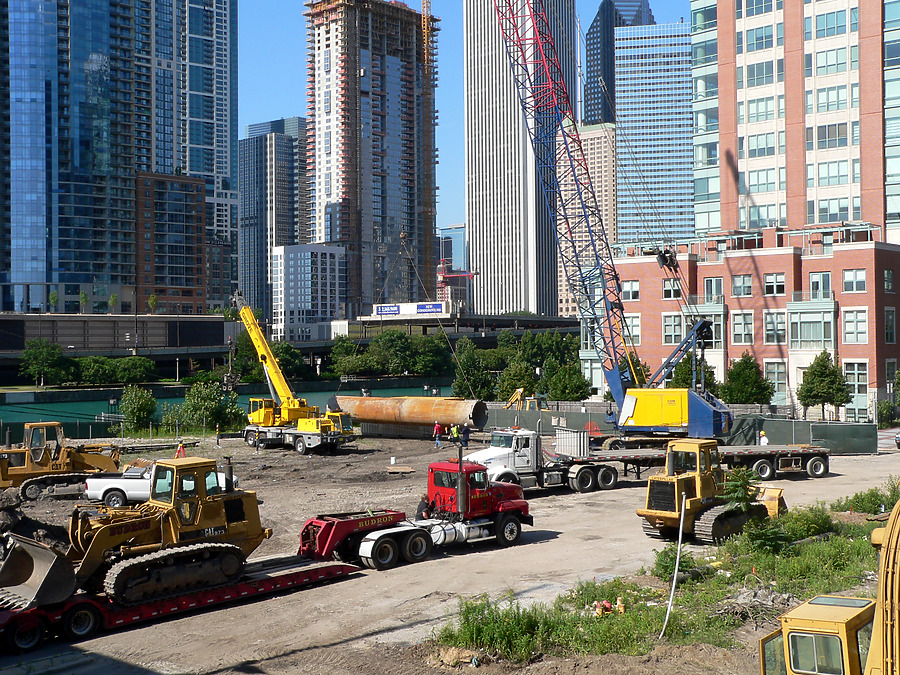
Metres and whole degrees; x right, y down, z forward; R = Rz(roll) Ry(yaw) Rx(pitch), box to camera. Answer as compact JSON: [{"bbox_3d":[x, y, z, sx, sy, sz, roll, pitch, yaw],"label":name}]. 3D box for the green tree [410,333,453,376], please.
[{"bbox_3d":[-4.285,3.996,265.000,9.730,10.310,9.240,0,0,0],"label":"green tree"}]

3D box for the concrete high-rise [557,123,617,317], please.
[{"bbox_3d":[90.846,-65.774,745.000,39.000,147.000,37.000,-1,-1,38],"label":"concrete high-rise"}]

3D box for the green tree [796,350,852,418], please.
[{"bbox_3d":[28.480,3.726,87.000,4.200,5.500,4.100,-1,0,18],"label":"green tree"}]

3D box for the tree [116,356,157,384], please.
[{"bbox_3d":[-56.178,5.913,205.000,7.000,5.100,6.600,0,0,-15],"label":"tree"}]

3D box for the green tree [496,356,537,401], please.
[{"bbox_3d":[6.726,4.385,114.000,4.190,4.980,3.980,0,0,0],"label":"green tree"}]

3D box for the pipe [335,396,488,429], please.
[{"bbox_3d":[-3.301,5.391,83.000,14.200,1.950,1.950,-1,-1,40],"label":"pipe"}]

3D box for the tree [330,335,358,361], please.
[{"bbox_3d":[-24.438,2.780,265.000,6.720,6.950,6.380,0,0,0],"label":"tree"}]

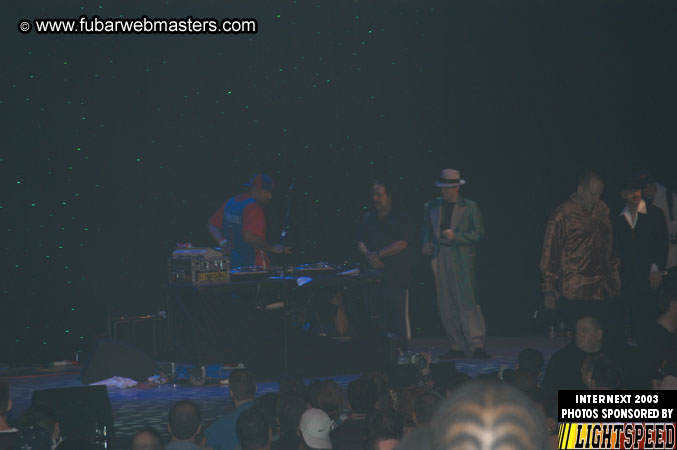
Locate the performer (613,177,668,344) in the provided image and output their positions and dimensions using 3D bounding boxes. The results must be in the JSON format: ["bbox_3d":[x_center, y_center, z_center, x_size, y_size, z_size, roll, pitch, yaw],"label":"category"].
[{"bbox_3d":[3.200,0.387,25.200,0.590,1.790,0.400,0,0,-9],"label":"performer"}]

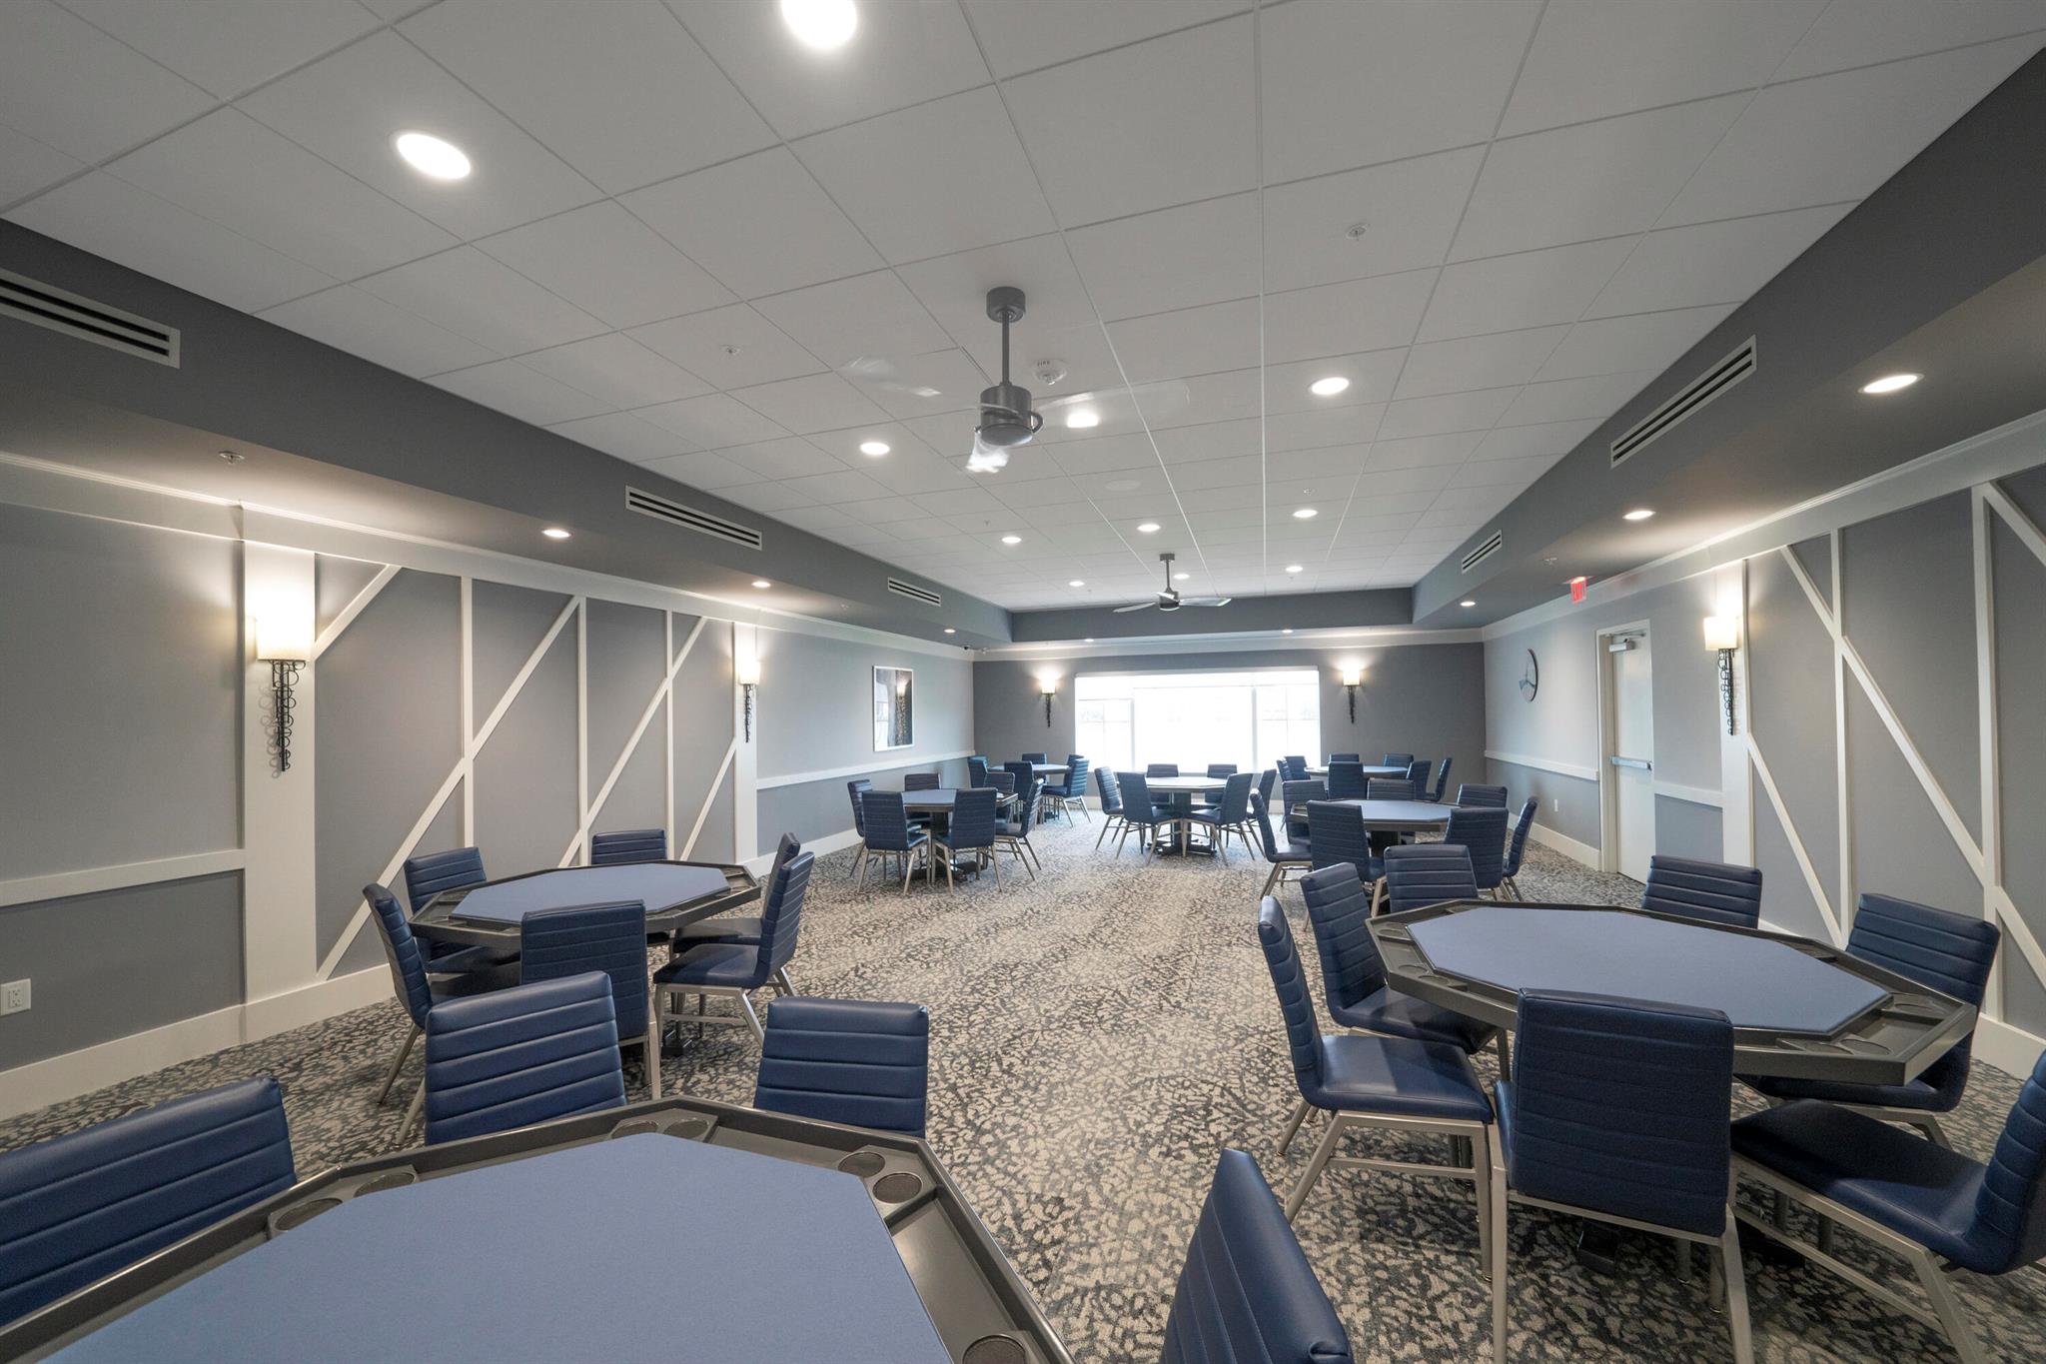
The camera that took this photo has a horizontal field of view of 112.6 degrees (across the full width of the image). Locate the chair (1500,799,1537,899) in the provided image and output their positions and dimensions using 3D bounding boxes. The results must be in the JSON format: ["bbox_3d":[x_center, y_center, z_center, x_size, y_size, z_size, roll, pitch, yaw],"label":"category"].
[{"bbox_3d":[3.278,1.250,4.775,0.560,0.875,0.430,-2,-2,32],"label":"chair"}]

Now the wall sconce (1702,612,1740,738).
[{"bbox_3d":[4.490,-0.041,4.409,0.120,0.770,0.200,-1,-2,17],"label":"wall sconce"}]

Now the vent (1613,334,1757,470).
[{"bbox_3d":[2.939,-1.216,3.081,0.030,0.135,1.160,-1,-2,20],"label":"vent"}]

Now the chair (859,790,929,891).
[{"bbox_3d":[-1.119,1.356,5.931,0.445,0.860,0.550,-1,-2,22],"label":"chair"}]

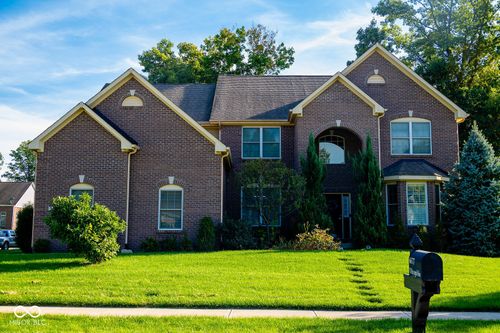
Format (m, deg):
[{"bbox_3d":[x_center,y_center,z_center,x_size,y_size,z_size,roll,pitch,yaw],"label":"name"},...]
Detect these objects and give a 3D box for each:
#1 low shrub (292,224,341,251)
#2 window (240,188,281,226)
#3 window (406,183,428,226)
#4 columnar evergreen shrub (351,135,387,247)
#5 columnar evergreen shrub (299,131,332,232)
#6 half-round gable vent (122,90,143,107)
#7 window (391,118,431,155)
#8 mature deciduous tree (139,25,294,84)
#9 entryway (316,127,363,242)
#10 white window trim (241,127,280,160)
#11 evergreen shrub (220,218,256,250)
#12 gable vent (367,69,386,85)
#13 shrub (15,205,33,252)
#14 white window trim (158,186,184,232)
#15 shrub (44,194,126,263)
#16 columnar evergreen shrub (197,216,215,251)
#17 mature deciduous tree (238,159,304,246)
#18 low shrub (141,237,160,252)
[{"bbox_3d":[2.498,2.675,19.822,1.803,0.949,1.500,0,-7,0],"label":"low shrub"},{"bbox_3d":[0.480,1.744,23.059,1.791,1.745,0.140,0,-7,1],"label":"window"},{"bbox_3d":[6.960,1.550,21.950,0.860,1.790,0.140,0,-7,0],"label":"window"},{"bbox_3d":[4.785,0.998,21.263,1.465,4.482,1.465,0,-7,1],"label":"columnar evergreen shrub"},{"bbox_3d":[2.646,0.859,21.318,1.371,4.538,1.371,0,-7,1],"label":"columnar evergreen shrub"},{"bbox_3d":[-4.401,-2.553,19.847,0.790,0.606,0.120,0,-7,0],"label":"half-round gable vent"},{"bbox_3d":[6.960,-1.292,22.775,1.782,1.652,0.140,0,-7,1],"label":"window"},{"bbox_3d":[-2.773,-2.917,42.739,12.840,17.864,12.500,0,-7,0],"label":"mature deciduous tree"},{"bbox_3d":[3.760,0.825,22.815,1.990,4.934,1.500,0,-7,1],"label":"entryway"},{"bbox_3d":[0.499,-1.050,23.413,1.797,1.494,0.140,0,-7,1],"label":"white window trim"},{"bbox_3d":[-0.446,2.632,20.442,1.396,1.230,1.250,0,-7,1],"label":"evergreen shrub"},{"bbox_3d":[5.522,-3.908,23.031,0.869,0.675,0.120,0,-7,1],"label":"gable vent"},{"bbox_3d":[-8.455,2.335,19.915,0.875,1.799,0.875,0,-7,1],"label":"shrub"},{"bbox_3d":[-2.873,1.506,19.296,0.925,1.657,0.120,0,-7,0],"label":"white window trim"},{"bbox_3d":[-5.047,1.901,16.187,2.485,2.056,2.300,0,-7,0],"label":"shrub"},{"bbox_3d":[-1.542,2.384,18.698,0.709,1.220,0.700,0,-7,0],"label":"columnar evergreen shrub"},{"bbox_3d":[0.896,1.512,21.990,2.751,3.687,2.600,0,-7,0],"label":"mature deciduous tree"},{"bbox_3d":[-3.526,2.764,18.697,0.709,0.526,0.650,0,-7,0],"label":"low shrub"}]

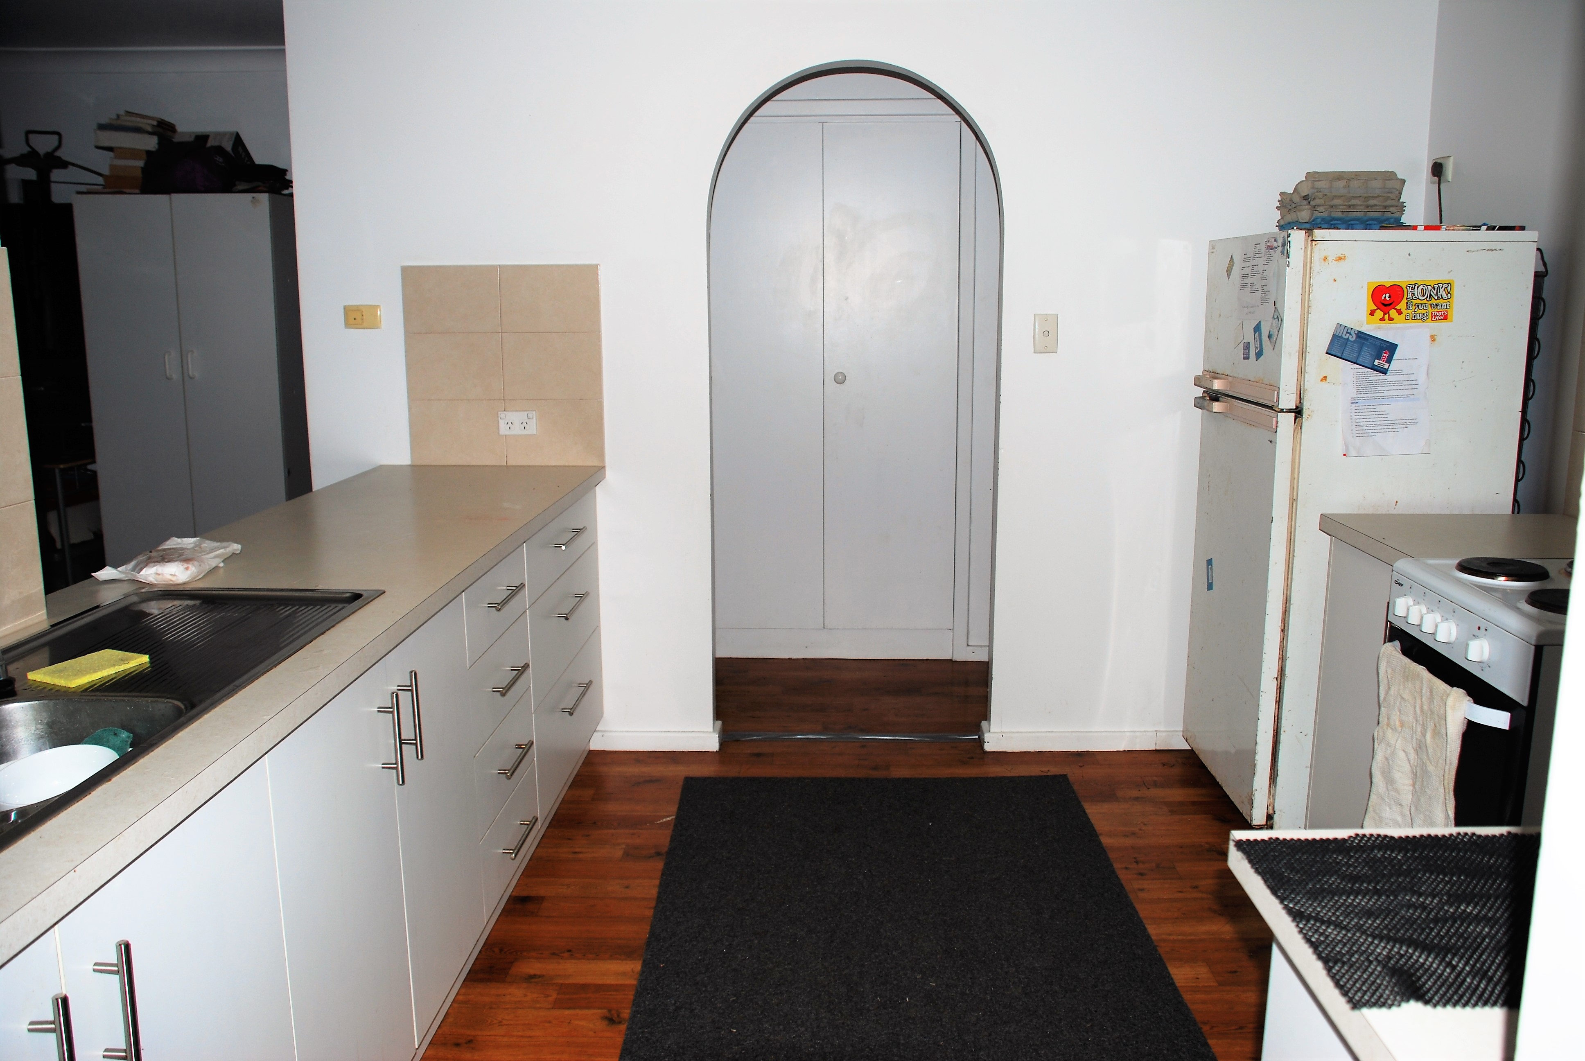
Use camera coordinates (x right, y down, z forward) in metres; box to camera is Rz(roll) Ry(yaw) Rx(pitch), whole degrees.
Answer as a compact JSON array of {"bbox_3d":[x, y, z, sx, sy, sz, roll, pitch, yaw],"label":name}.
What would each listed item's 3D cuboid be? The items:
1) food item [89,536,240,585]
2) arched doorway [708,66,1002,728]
[{"bbox_3d":[-1.203,0.051,2.565,0.208,0.054,0.247,0,10,2],"label":"food item"},{"bbox_3d":[0.191,-0.343,4.071,0.873,2.083,0.168,0,10,2],"label":"arched doorway"}]

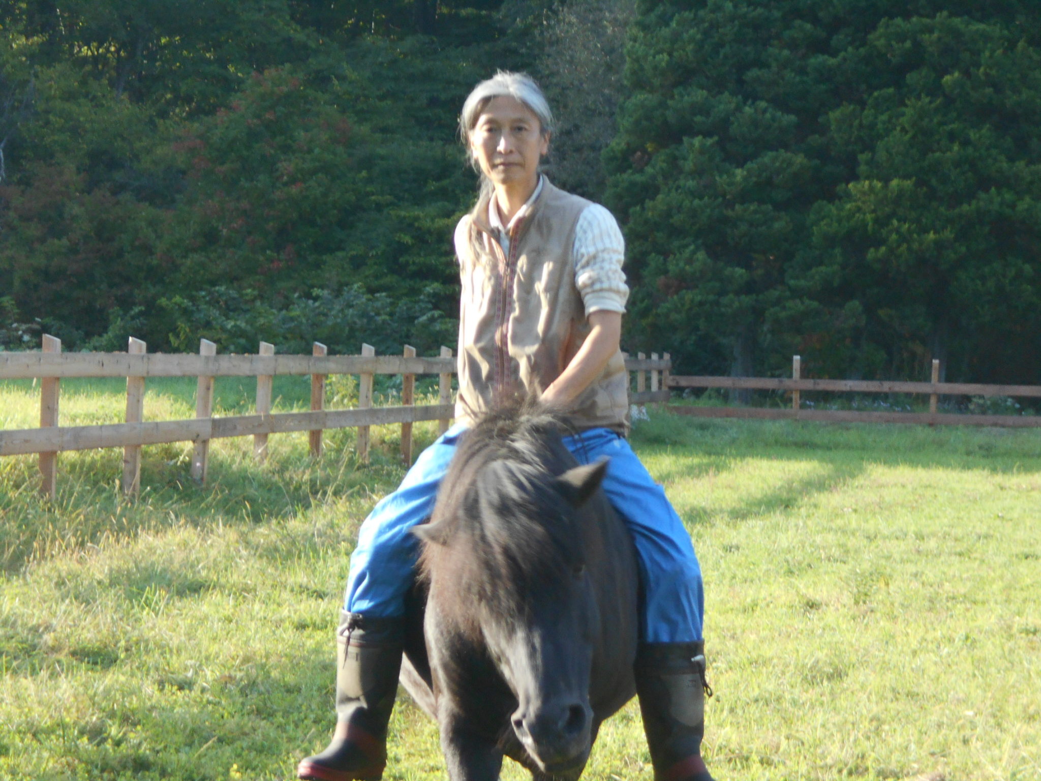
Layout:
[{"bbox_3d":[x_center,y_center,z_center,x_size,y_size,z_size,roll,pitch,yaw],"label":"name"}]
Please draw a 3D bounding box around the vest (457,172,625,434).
[{"bbox_3d":[0.048,-0.186,8.670,0.410,0.580,0.280,0,0,27],"label":"vest"}]

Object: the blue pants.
[{"bbox_3d":[0.035,0.300,8.580,0.790,0.510,0.500,0,0,15],"label":"blue pants"}]

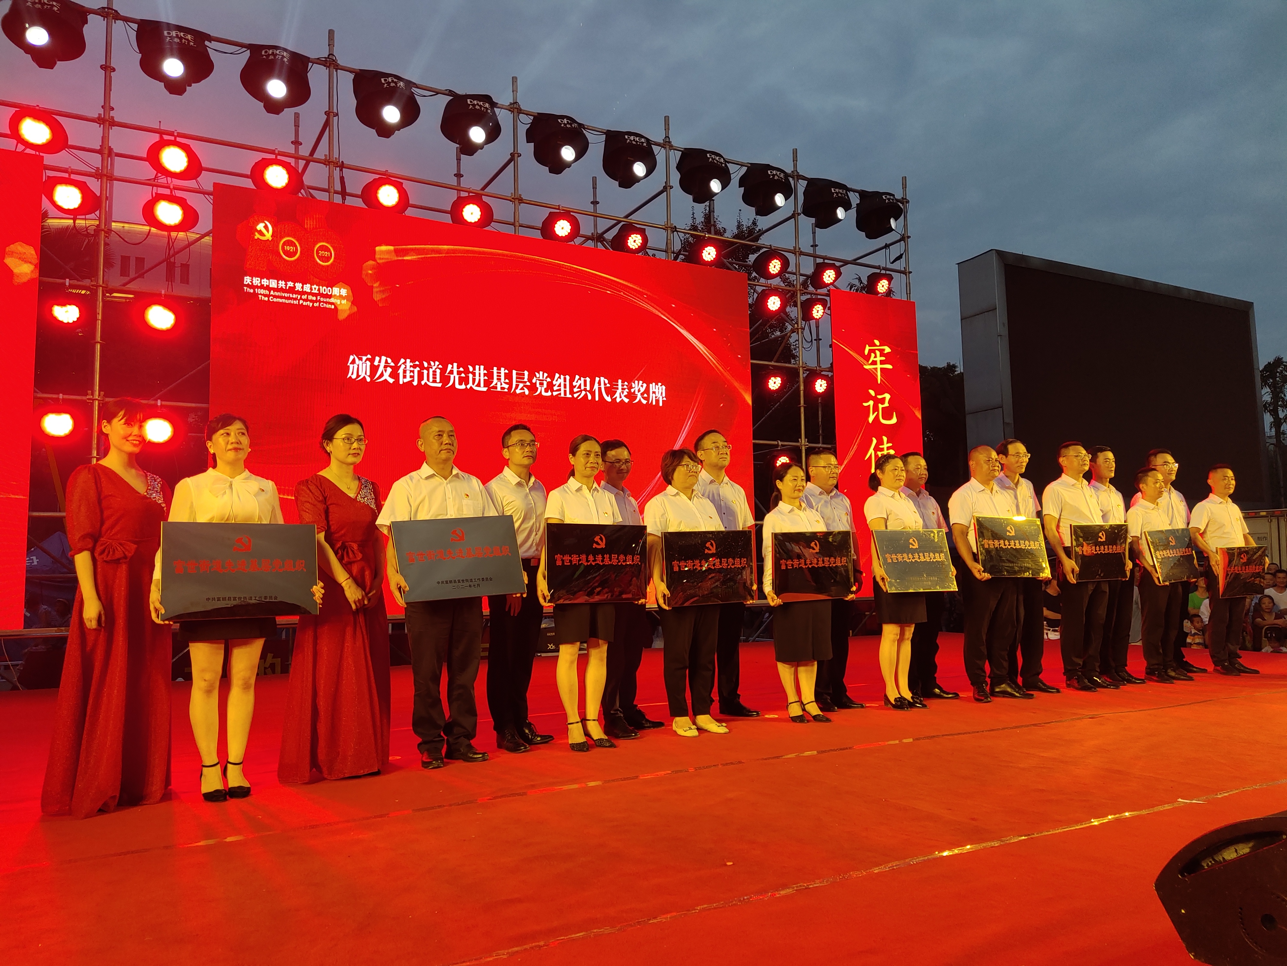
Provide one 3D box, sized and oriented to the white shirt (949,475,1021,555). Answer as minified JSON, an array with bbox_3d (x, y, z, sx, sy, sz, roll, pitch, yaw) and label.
[{"bbox_3d":[2.373,0.221,6.480,0.450,0.530,0.300,2,-5,-25],"label":"white shirt"}]

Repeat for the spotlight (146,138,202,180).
[{"bbox_3d":[-4.317,-2.980,8.554,0.460,0.350,0.290,2,-5,-29],"label":"spotlight"}]

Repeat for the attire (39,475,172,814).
[{"bbox_3d":[-2.238,0.632,3.896,0.420,1.390,0.450,-5,-7,39],"label":"attire"}]

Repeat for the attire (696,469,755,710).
[{"bbox_3d":[0.486,0.667,5.977,0.480,1.500,0.280,2,-6,-29],"label":"attire"}]

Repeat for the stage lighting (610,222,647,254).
[{"bbox_3d":[-0.165,-2.856,10.870,0.410,0.320,0.360,2,-6,-29],"label":"stage lighting"}]

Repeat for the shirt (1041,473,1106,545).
[{"bbox_3d":[3.231,0.223,6.993,0.470,0.550,0.280,2,-6,-29],"label":"shirt"}]

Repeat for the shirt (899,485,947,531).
[{"bbox_3d":[1.926,0.276,6.620,0.450,0.530,0.270,1,-5,-20],"label":"shirt"}]

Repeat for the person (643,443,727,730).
[{"bbox_3d":[0.261,0.589,5.198,0.480,1.580,0.350,2,-6,-29],"label":"person"}]

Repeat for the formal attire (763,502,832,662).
[{"bbox_3d":[0.939,0.603,5.741,0.430,0.990,0.300,2,-6,-29],"label":"formal attire"}]

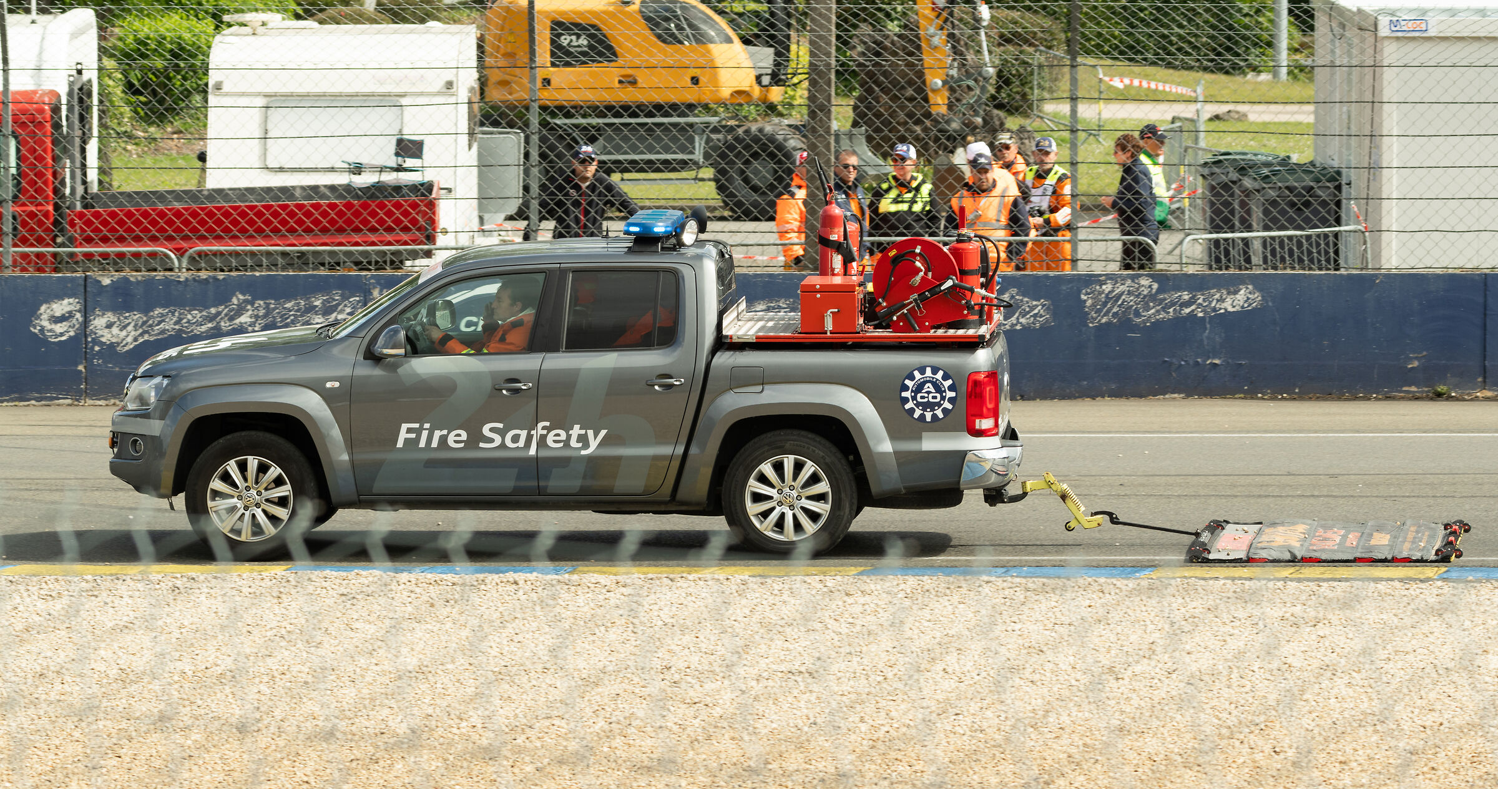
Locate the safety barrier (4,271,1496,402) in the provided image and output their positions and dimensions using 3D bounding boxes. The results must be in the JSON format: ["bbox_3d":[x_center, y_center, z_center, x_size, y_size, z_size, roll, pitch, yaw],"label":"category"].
[{"bbox_3d":[0.004,-0.409,67.200,10.500,0.920,0.380,0,4,4],"label":"safety barrier"}]

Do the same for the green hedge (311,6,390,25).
[{"bbox_3d":[-5.722,-5.278,138.000,1.200,0.620,1.150,0,4,0],"label":"green hedge"}]

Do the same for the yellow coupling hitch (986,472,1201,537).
[{"bbox_3d":[1.992,0.636,55.550,1.240,0.380,0.140,0,5,5],"label":"yellow coupling hitch"}]

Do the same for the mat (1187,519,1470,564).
[{"bbox_3d":[3.367,0.826,55.664,1.580,0.090,2.050,0,5,5],"label":"mat"}]

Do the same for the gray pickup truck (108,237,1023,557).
[{"bbox_3d":[-1.073,-0.027,55.727,5.250,1.850,2.000,0,5,5],"label":"gray pickup truck"}]

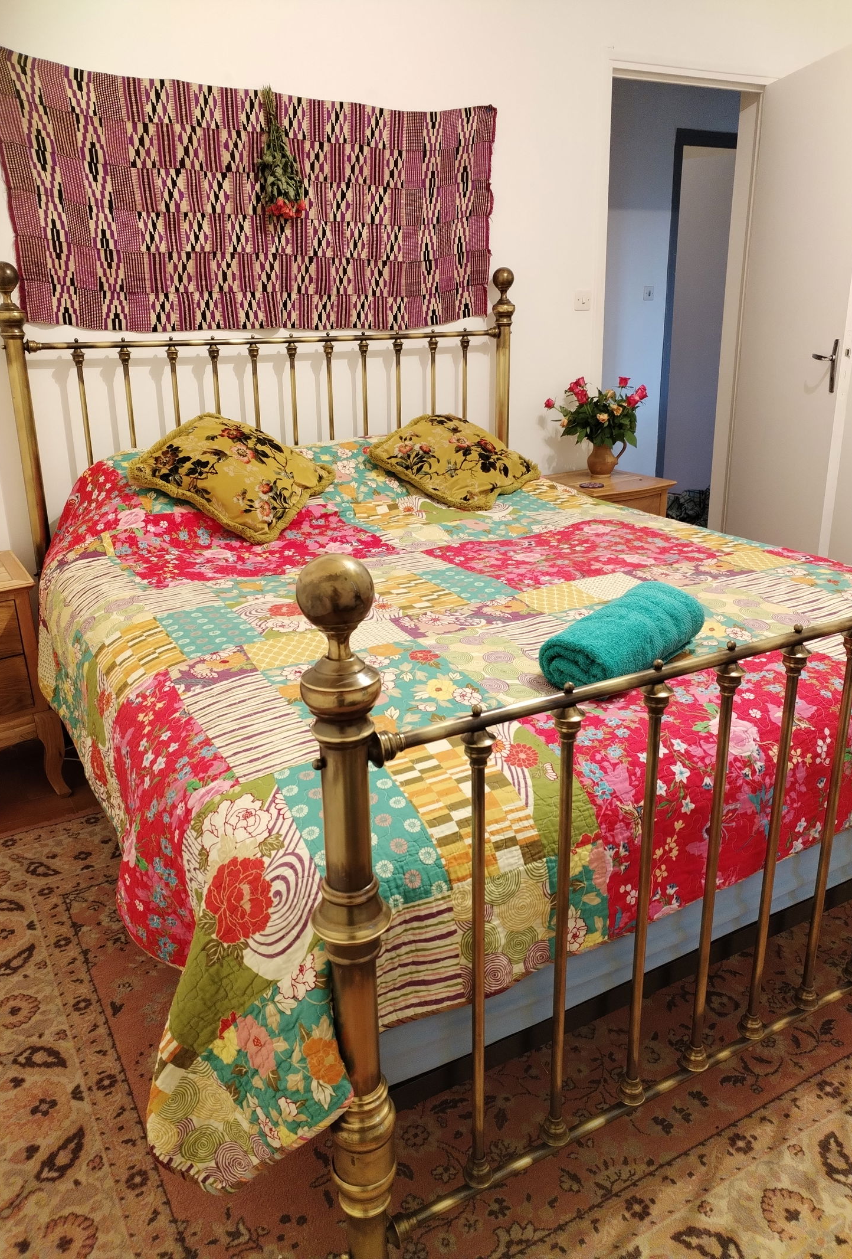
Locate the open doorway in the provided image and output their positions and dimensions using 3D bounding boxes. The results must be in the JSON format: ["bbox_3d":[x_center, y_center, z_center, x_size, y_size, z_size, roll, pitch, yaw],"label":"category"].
[{"bbox_3d":[1.024,-1.135,4.074,0.799,2.141,0.133,-11,21,-28],"label":"open doorway"}]

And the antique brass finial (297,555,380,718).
[{"bbox_3d":[-0.088,0.008,0.966,0.085,0.174,0.085,-1,18,0],"label":"antique brass finial"}]

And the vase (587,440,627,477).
[{"bbox_3d":[0.714,-0.680,3.799,0.152,0.138,0.119,-1,18,0],"label":"vase"}]

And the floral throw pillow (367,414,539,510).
[{"bbox_3d":[0.112,-0.558,3.044,0.430,0.128,0.430,30,36,15],"label":"floral throw pillow"}]

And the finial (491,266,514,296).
[{"bbox_3d":[0.279,-1.249,3.395,0.077,0.098,0.077,-1,18,0],"label":"finial"}]

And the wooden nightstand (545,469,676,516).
[{"bbox_3d":[0.689,-0.267,3.817,0.471,0.661,0.410,-11,21,-28],"label":"wooden nightstand"}]

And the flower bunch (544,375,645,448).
[{"bbox_3d":[0.662,-0.846,3.690,0.348,0.277,0.307,-11,21,-28],"label":"flower bunch"}]

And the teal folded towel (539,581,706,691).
[{"bbox_3d":[0.329,0.008,1.561,0.147,0.113,0.343,13,23,37],"label":"teal folded towel"}]

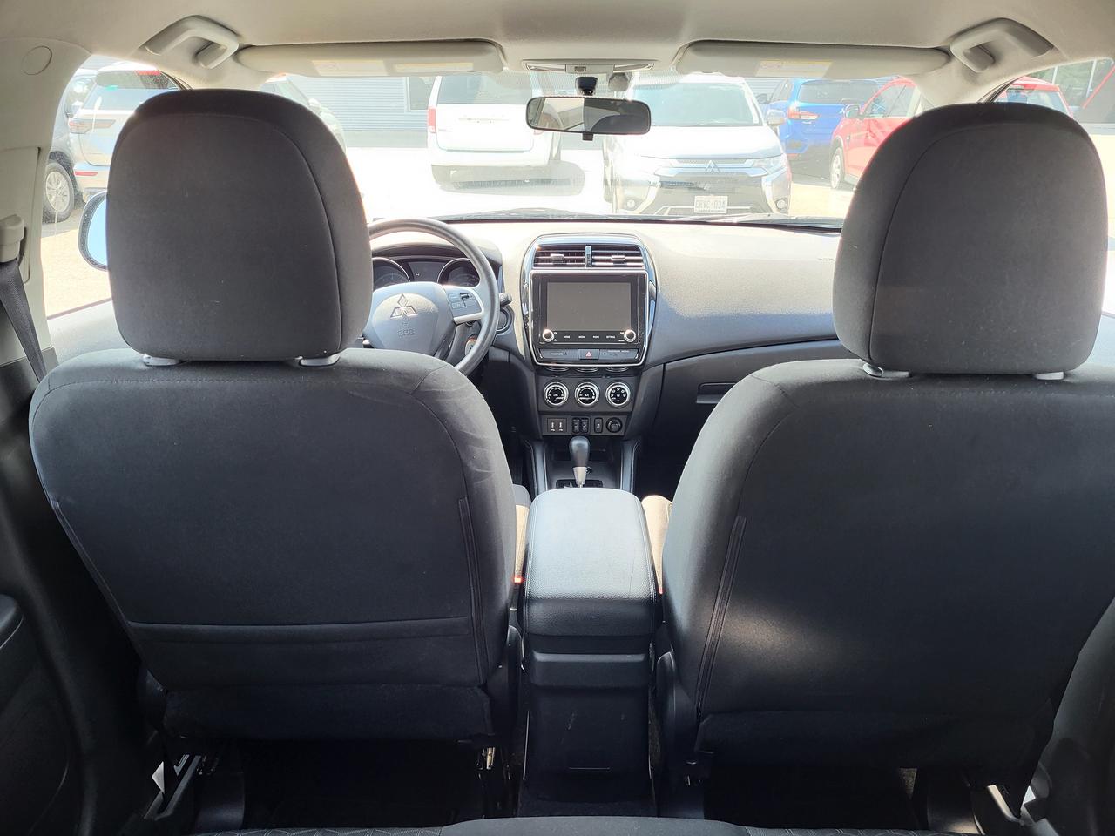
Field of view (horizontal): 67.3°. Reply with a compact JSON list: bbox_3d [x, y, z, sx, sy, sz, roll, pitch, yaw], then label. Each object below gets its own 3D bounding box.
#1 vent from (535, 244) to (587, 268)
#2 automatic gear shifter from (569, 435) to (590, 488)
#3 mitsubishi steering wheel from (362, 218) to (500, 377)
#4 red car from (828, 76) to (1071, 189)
[{"bbox_3d":[0.009,-0.352,1.809,0.113,0.053,0.040,1,3,2],"label":"vent"},{"bbox_3d":[0.042,0.088,1.639,0.042,0.114,0.050,1,21,2],"label":"automatic gear shifter"},{"bbox_3d":[-0.301,-0.228,1.699,0.375,0.375,0.120,1,-3,2],"label":"mitsubishi steering wheel"},{"bbox_3d":[5.197,-3.865,11.651,1.800,1.630,4.330,-1,21,-2],"label":"red car"}]

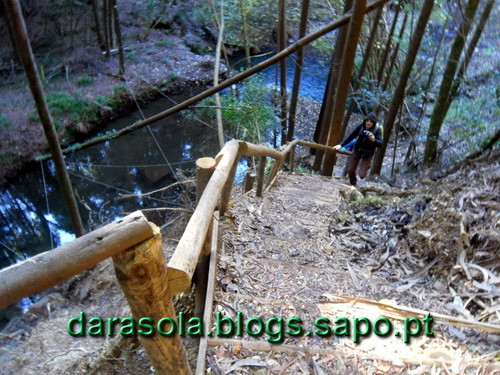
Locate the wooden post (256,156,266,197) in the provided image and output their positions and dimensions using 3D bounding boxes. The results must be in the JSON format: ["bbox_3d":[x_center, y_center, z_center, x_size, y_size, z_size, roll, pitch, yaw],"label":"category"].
[{"bbox_3d":[0.145,-0.130,5.000,0.075,0.620,0.075,3,37,-2],"label":"wooden post"}]

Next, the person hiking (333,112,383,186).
[{"bbox_3d":[1.860,-0.655,7.000,0.800,1.530,0.580,14,39,16],"label":"person hiking"}]

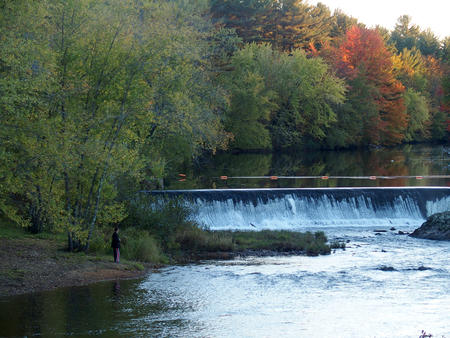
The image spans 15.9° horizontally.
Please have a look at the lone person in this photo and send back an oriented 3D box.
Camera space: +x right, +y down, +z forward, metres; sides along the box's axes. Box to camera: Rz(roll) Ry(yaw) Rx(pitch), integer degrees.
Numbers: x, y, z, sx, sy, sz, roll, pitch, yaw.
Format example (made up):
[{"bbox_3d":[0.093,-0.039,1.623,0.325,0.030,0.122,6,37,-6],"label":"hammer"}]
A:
[{"bbox_3d":[-5.092,3.534,75.000,0.360,1.680,0.500,-1,2,-30],"label":"lone person"}]

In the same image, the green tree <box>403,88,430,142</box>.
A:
[{"bbox_3d":[32.297,-9.023,272.000,5.000,9.200,5.000,0,2,0],"label":"green tree"}]

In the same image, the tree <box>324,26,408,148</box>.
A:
[{"bbox_3d":[22.056,-13.202,255.000,13.200,18.700,12.500,0,2,0],"label":"tree"}]

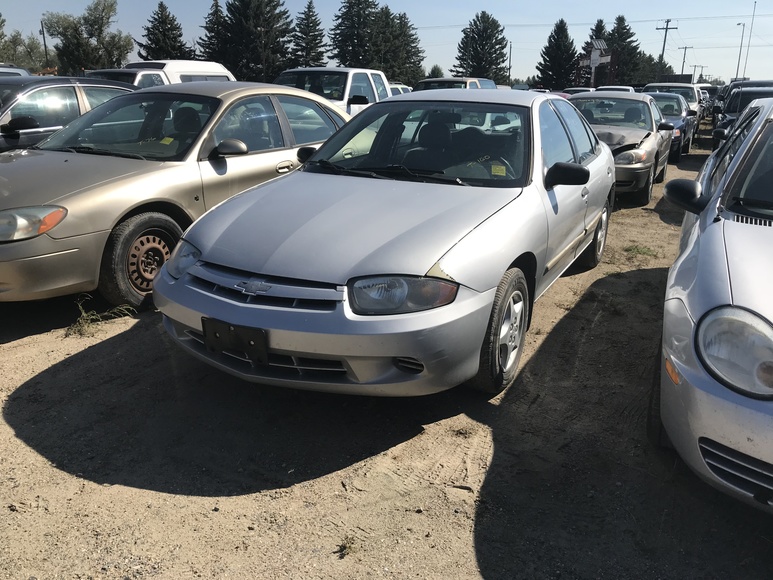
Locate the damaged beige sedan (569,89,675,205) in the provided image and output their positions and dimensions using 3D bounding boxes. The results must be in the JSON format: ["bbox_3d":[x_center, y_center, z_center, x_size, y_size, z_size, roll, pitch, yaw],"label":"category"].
[{"bbox_3d":[3.369,-2.340,9.688,1.850,1.430,4.900,9,19,25],"label":"damaged beige sedan"}]

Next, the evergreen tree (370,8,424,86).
[{"bbox_3d":[1.463,-25.734,69.504,5.600,9.990,5.600,9,19,25],"label":"evergreen tree"}]

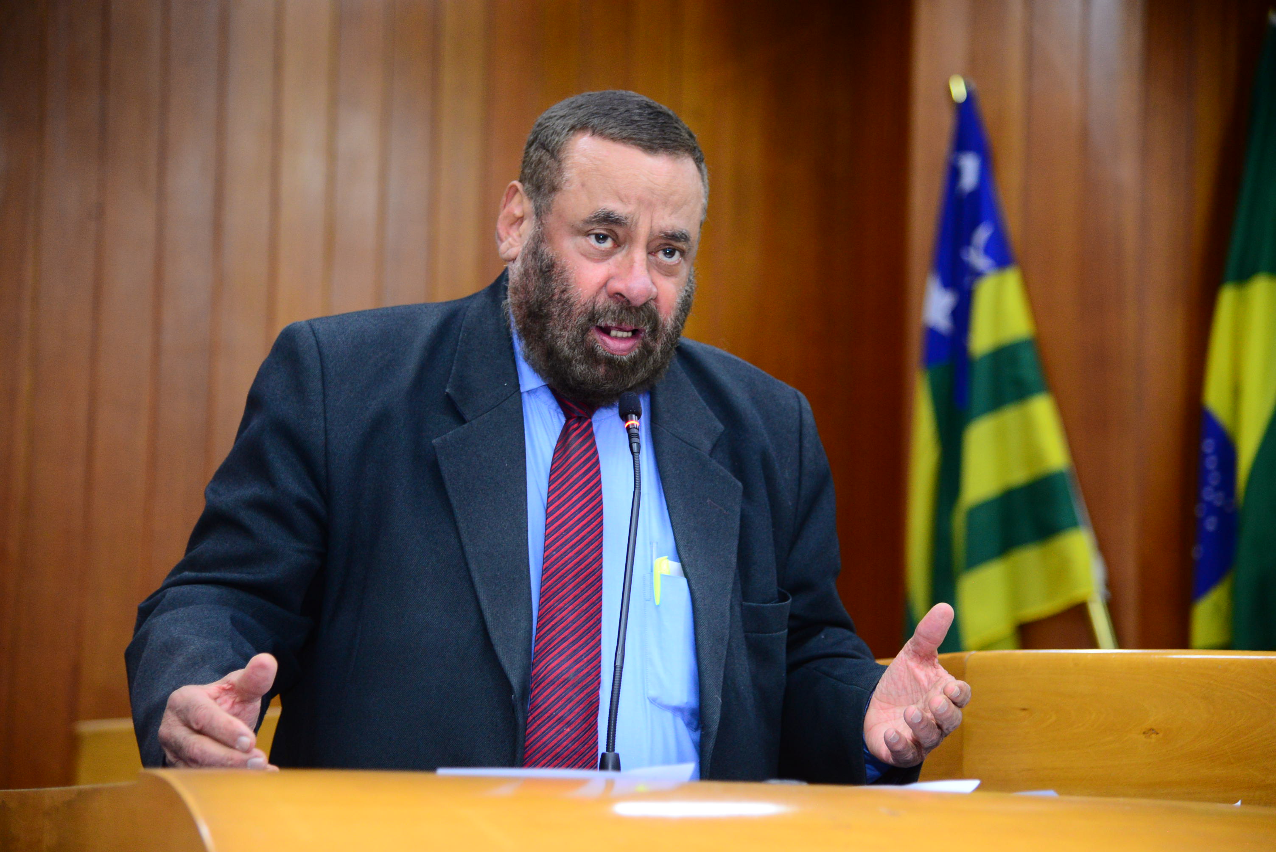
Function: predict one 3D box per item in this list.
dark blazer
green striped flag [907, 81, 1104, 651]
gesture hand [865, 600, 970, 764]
[{"bbox_3d":[-0.115,0.235,2.860,0.640,0.750,0.410,4,-8,-20],"label":"dark blazer"},{"bbox_3d":[0.630,0.000,6.000,0.350,1.150,0.230,1,-8,0],"label":"green striped flag"},{"bbox_3d":[0.218,0.203,2.720,0.090,0.125,0.130,4,-8,-18],"label":"gesture hand"}]

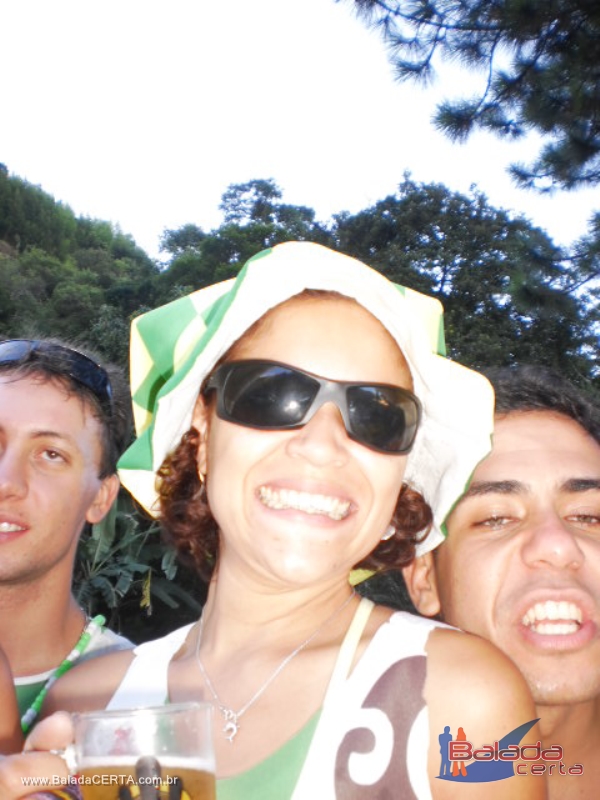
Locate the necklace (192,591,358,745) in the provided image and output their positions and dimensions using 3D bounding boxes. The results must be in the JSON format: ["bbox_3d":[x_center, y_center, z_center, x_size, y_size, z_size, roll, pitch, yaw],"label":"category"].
[{"bbox_3d":[-0.017,0.198,0.668,0.120,0.140,0.110,-6,-25,16],"label":"necklace"}]

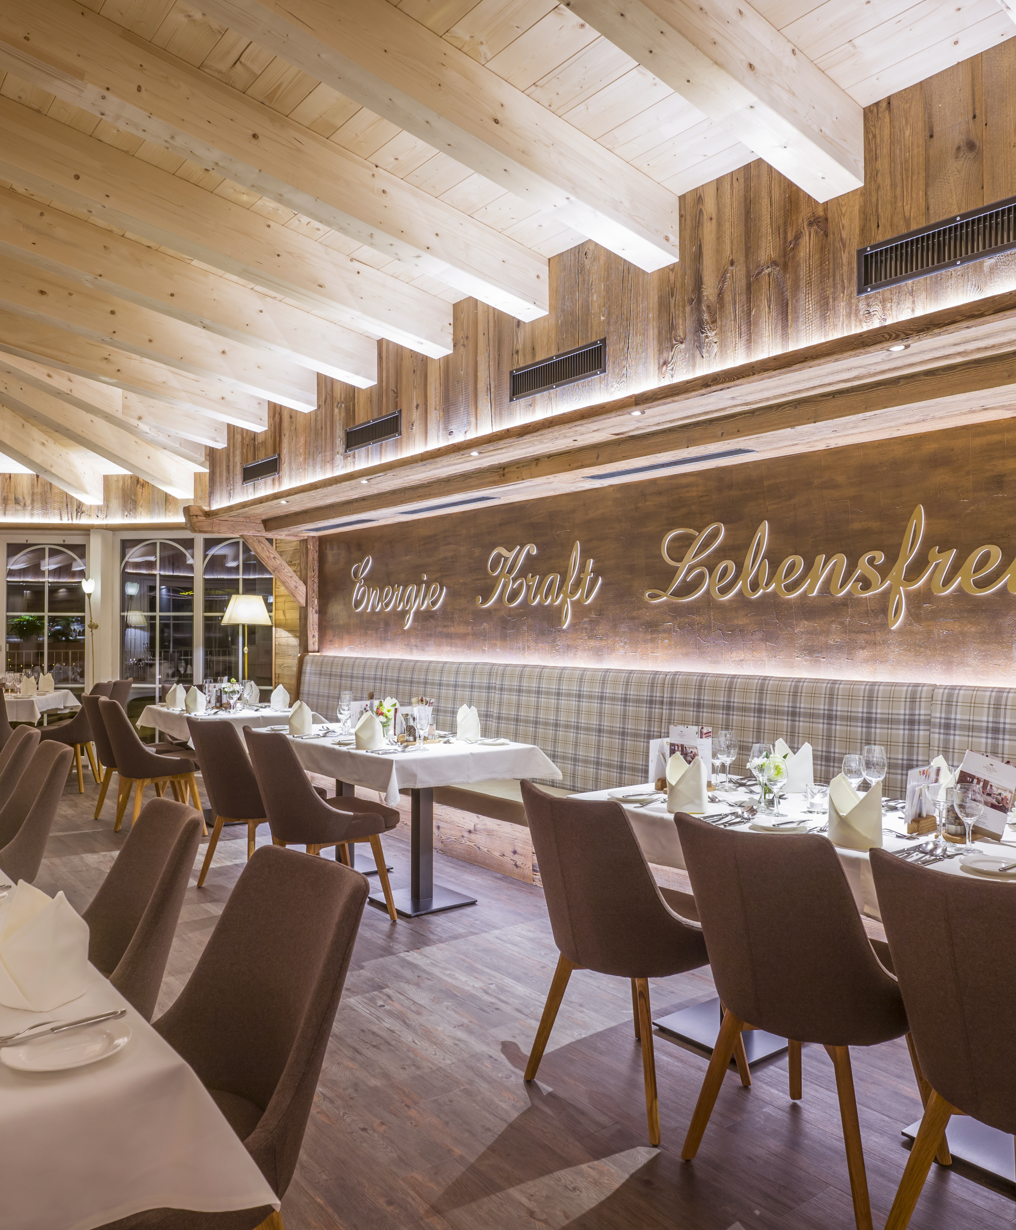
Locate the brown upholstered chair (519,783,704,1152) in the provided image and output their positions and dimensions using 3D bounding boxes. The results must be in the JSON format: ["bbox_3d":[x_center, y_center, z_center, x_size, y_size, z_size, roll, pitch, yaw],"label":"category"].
[{"bbox_3d":[0.356,0.926,2.653,0.600,0.870,0.490,0,-1,-41],"label":"brown upholstered chair"}]

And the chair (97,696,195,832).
[{"bbox_3d":[-2.263,0.977,5.987,0.590,0.880,0.500,1,-1,-39],"label":"chair"}]

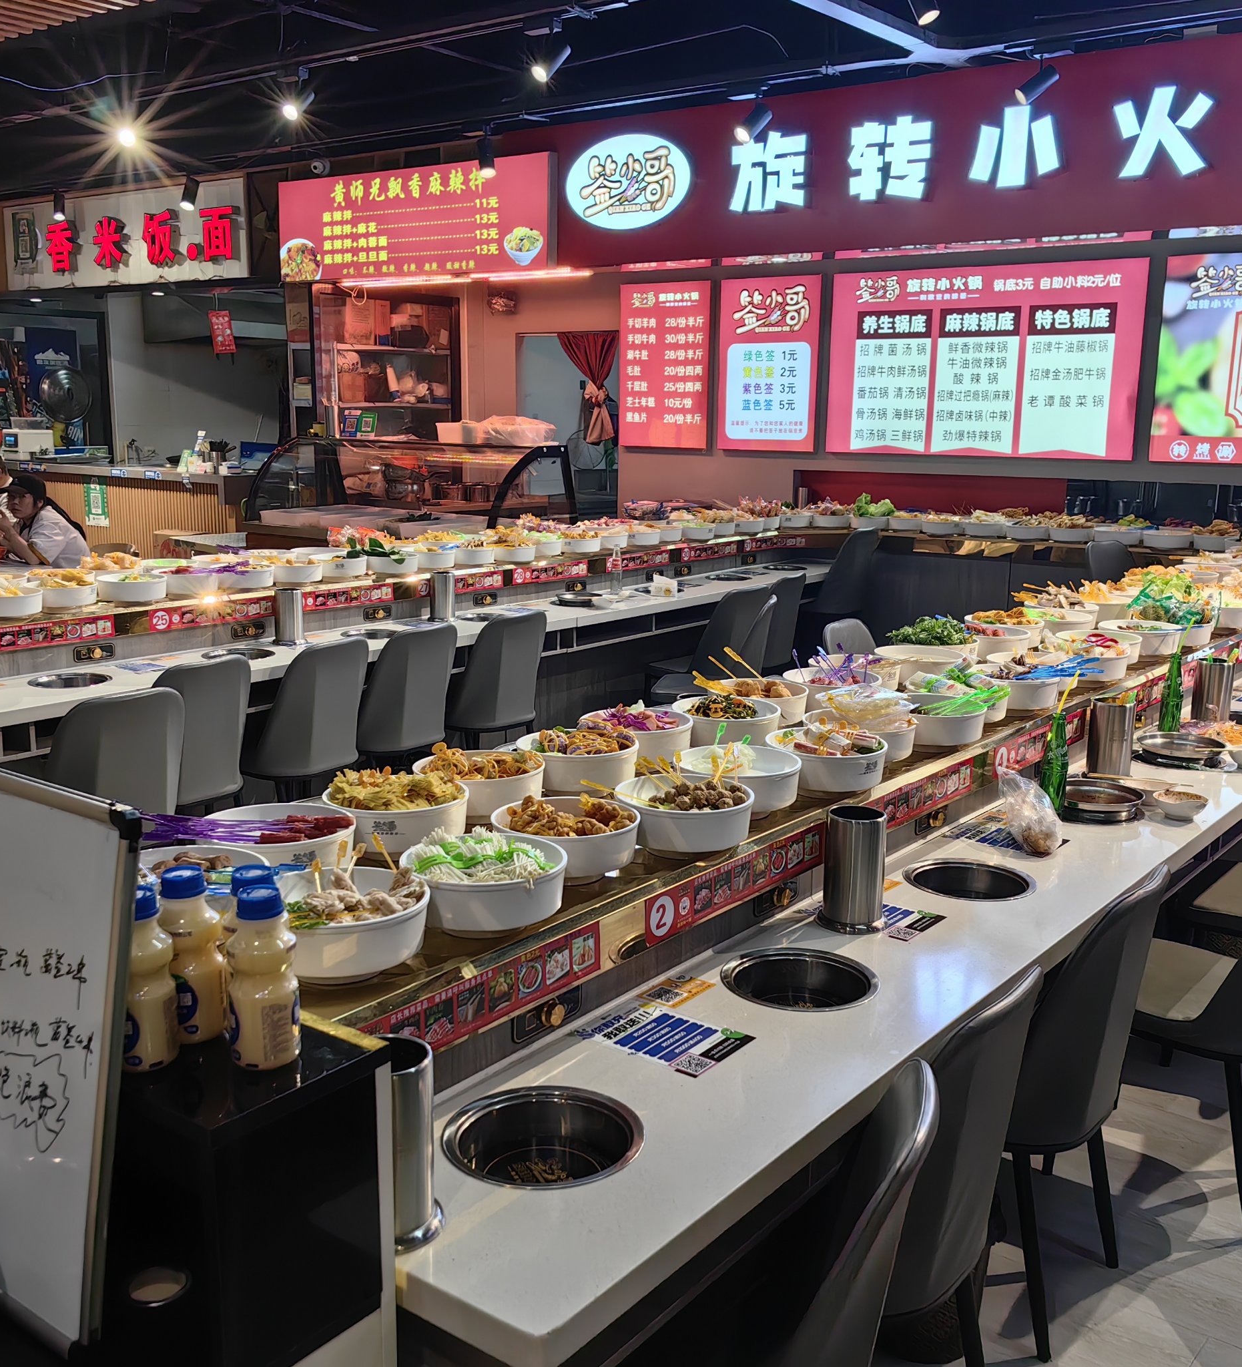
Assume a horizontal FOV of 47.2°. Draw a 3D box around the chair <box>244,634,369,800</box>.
[{"bbox_3d":[-1.218,0.263,4.979,0.550,0.825,0.470,9,14,37],"label":"chair"}]

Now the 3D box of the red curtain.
[{"bbox_3d":[-0.247,-2.158,10.393,0.560,0.780,0.140,9,14,37],"label":"red curtain"}]

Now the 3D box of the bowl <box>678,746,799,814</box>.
[{"bbox_3d":[0.212,0.175,2.586,0.236,0.076,0.236,1,11,0],"label":"bowl"}]

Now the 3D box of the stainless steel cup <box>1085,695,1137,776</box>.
[{"bbox_3d":[1.168,0.127,3.392,0.101,0.176,0.101,1,11,0],"label":"stainless steel cup"}]

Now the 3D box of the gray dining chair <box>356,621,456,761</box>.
[{"bbox_3d":[-0.887,0.193,5.141,0.510,0.830,0.450,10,14,37],"label":"gray dining chair"}]

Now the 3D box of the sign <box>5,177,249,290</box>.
[{"bbox_3d":[-4.077,-3.594,11.477,3.338,0.697,0.120,10,14,37],"label":"sign"}]

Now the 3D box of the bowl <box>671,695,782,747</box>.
[{"bbox_3d":[0.223,0.088,3.012,0.230,0.075,0.230,1,11,0],"label":"bowl"}]

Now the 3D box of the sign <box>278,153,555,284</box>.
[{"bbox_3d":[-1.494,-3.229,9.980,2.670,0.707,0.090,9,14,37],"label":"sign"}]

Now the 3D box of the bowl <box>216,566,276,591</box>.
[{"bbox_3d":[-1.454,-0.412,5.463,0.236,0.076,0.236,1,11,0],"label":"bowl"}]

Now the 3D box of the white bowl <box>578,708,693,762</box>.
[{"bbox_3d":[0.028,0.116,2.815,0.226,0.086,0.226,1,11,0],"label":"white bowl"}]

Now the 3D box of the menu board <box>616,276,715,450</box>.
[{"bbox_3d":[0.317,-2.200,9.883,0.752,1.115,0.060,9,14,37],"label":"menu board"}]

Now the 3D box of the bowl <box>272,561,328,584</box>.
[{"bbox_3d":[-1.310,-0.445,5.691,0.230,0.075,0.230,1,11,0],"label":"bowl"}]

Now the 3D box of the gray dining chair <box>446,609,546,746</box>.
[{"bbox_3d":[-0.615,0.130,5.573,0.530,0.820,0.460,9,14,37],"label":"gray dining chair"}]

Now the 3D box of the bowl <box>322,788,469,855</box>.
[{"bbox_3d":[-0.356,0.207,2.258,0.227,0.070,0.227,1,11,0],"label":"bowl"}]

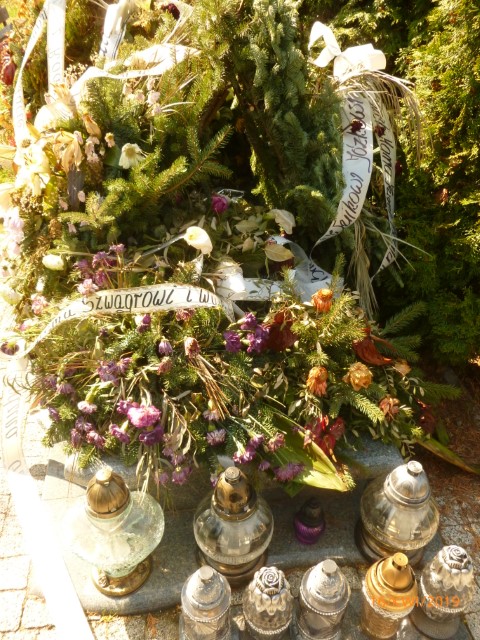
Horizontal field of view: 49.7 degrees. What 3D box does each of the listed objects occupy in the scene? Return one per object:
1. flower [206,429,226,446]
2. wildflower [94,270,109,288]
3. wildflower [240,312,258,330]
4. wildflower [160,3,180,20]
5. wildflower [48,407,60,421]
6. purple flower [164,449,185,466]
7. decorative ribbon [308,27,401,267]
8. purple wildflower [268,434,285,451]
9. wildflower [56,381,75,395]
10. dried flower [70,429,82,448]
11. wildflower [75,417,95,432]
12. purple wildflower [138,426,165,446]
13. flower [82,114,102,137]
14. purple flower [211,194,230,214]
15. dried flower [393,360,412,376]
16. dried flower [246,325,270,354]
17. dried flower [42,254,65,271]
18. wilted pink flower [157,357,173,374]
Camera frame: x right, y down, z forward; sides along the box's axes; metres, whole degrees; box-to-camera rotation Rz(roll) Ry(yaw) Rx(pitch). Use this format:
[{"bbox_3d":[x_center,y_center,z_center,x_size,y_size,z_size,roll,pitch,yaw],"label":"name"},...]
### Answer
[{"bbox_3d":[-0.058,0.288,1.270,0.047,0.041,0.041,1,32,-1],"label":"flower"},{"bbox_3d":[-0.396,-0.116,1.480,0.038,0.047,0.040,-3,33,-7],"label":"wildflower"},{"bbox_3d":[0.024,0.004,1.300,0.045,0.043,0.041,0,34,0],"label":"wildflower"},{"bbox_3d":[-0.235,-1.043,1.750,0.068,0.058,0.058,0,34,0],"label":"wildflower"},{"bbox_3d":[-0.430,0.217,1.200,0.028,0.031,0.027,0,34,0],"label":"wildflower"},{"bbox_3d":[-0.168,0.353,1.330,0.050,0.041,0.042,0,31,0],"label":"purple flower"},{"bbox_3d":[0.394,-0.560,1.796,0.296,0.820,0.200,0,30,0],"label":"decorative ribbon"},{"bbox_3d":[0.086,0.296,1.250,0.041,0.044,0.041,4,32,3],"label":"purple wildflower"},{"bbox_3d":[-0.482,0.186,1.430,0.048,0.034,0.038,0,31,0],"label":"wildflower"},{"bbox_3d":[-0.404,0.293,1.280,0.028,0.045,0.034,-4,33,-10],"label":"dried flower"},{"bbox_3d":[-0.417,0.281,1.390,0.052,0.038,0.041,0,31,0],"label":"wildflower"},{"bbox_3d":[-0.240,0.315,1.402,0.067,0.050,0.051,0,30,0],"label":"purple wildflower"},{"bbox_3d":[-0.419,-0.552,1.470,0.057,0.059,0.054,0,34,0],"label":"flower"},{"bbox_3d":[-0.068,-0.405,1.817,0.067,0.065,0.067,0,30,0],"label":"purple flower"},{"bbox_3d":[0.439,0.131,1.400,0.051,0.040,0.043,8,33,10],"label":"dried flower"},{"bbox_3d":[0.054,0.057,1.522,0.067,0.081,0.067,0,30,0],"label":"dried flower"},{"bbox_3d":[-0.548,-0.169,1.520,0.061,0.043,0.049,-4,33,-10],"label":"dried flower"},{"bbox_3d":[-0.200,0.120,1.370,0.040,0.044,0.040,-1,32,-4],"label":"wilted pink flower"}]

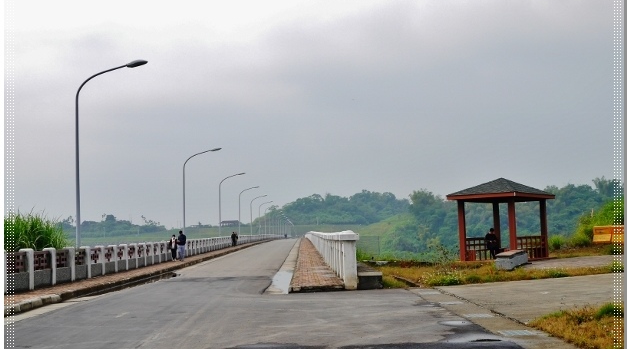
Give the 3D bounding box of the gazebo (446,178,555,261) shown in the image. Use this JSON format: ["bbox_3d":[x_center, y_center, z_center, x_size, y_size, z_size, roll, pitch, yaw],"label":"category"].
[{"bbox_3d":[8.332,1.955,42.012,3.412,3.680,3.412,-4,-5,42],"label":"gazebo"}]

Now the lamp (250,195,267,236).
[{"bbox_3d":[-9.294,7.222,157.058,2.650,7.743,0.320,-1,-3,-1],"label":"lamp"}]

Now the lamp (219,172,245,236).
[{"bbox_3d":[-8.311,3.564,95.257,2.650,7.723,0.320,-1,-3,-1],"label":"lamp"}]

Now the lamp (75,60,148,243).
[{"bbox_3d":[-7.242,-0.207,34.059,2.650,7.790,0.320,-1,-3,-1],"label":"lamp"}]

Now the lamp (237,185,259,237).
[{"bbox_3d":[-8.783,5.368,126.258,2.650,7.751,0.320,-1,-3,-1],"label":"lamp"}]

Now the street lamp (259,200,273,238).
[{"bbox_3d":[-9.758,9.174,188.759,2.650,7.777,0.320,-1,-3,-1],"label":"street lamp"}]

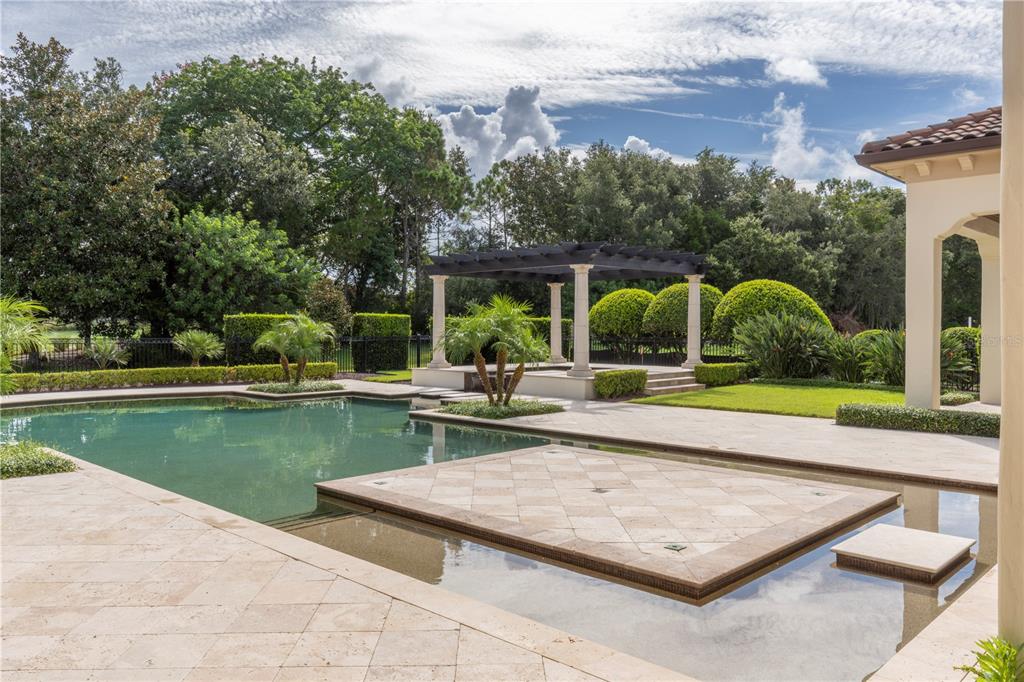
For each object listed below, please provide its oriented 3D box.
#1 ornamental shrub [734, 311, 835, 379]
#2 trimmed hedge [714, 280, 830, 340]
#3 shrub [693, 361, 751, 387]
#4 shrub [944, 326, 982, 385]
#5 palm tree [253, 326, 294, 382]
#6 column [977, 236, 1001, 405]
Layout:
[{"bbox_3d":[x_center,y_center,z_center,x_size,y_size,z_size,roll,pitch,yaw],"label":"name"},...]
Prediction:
[{"bbox_3d":[7.720,0.171,21.006,2.300,2.070,2.550,1,1,45],"label":"ornamental shrub"},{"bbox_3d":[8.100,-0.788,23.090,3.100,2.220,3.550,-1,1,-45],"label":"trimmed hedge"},{"bbox_3d":[6.120,0.973,21.819,0.650,0.520,1.900,1,1,45],"label":"shrub"},{"bbox_3d":[12.459,0.433,20.408,1.300,1.630,1.350,1,1,44],"label":"shrub"},{"bbox_3d":[-6.380,0.385,19.909,1.350,1.578,1.300,0,1,0],"label":"palm tree"},{"bbox_3d":[10.718,-0.456,16.348,0.520,3.620,0.520,1,1,44],"label":"column"}]

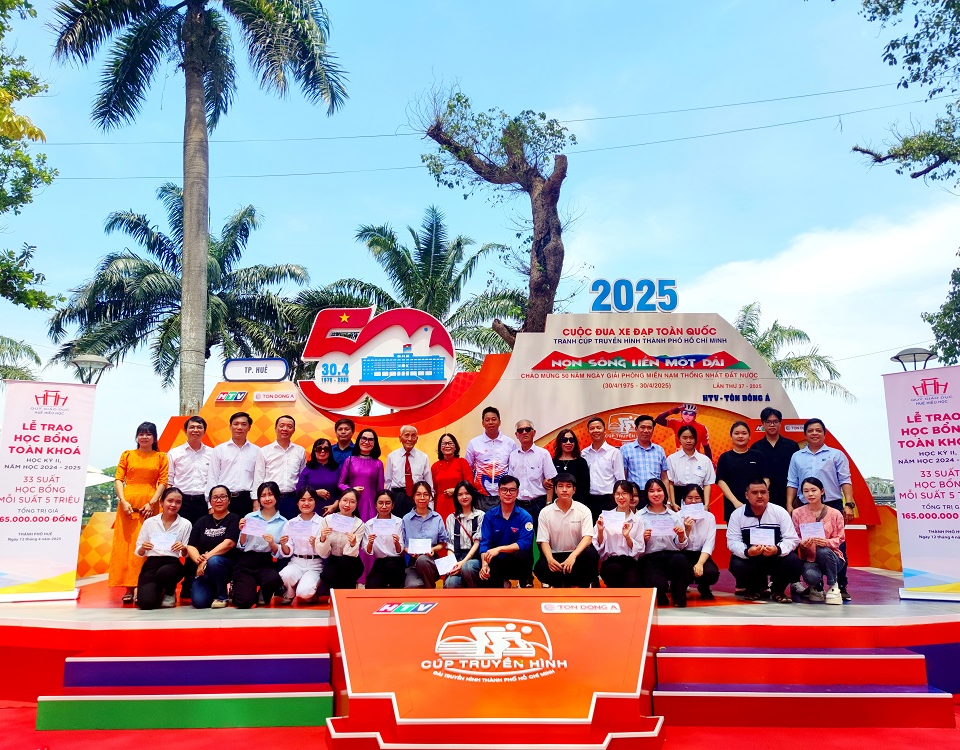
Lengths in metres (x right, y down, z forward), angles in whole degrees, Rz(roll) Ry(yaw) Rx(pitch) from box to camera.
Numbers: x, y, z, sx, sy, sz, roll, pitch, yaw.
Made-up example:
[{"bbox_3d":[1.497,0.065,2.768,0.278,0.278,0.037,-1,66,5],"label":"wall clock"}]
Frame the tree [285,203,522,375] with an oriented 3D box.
[{"bbox_3d":[-1.949,0.039,17.808,6.226,9.438,6.226,0,-11,0],"label":"tree"}]

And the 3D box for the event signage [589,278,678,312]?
[{"bbox_3d":[2.362,-1.203,10.680,1.355,0.550,0.130,0,-11,0],"label":"event signage"}]

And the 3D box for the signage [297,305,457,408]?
[{"bbox_3d":[-1.520,-0.239,10.368,2.342,1.577,0.180,0,-11,0],"label":"signage"}]

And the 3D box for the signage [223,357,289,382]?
[{"bbox_3d":[-3.327,-0.062,10.365,0.980,0.378,0.140,0,-11,0],"label":"signage"}]

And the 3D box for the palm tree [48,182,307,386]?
[{"bbox_3d":[-7.462,-0.219,16.839,6.364,9.581,6.364,0,-11,0],"label":"palm tree"}]

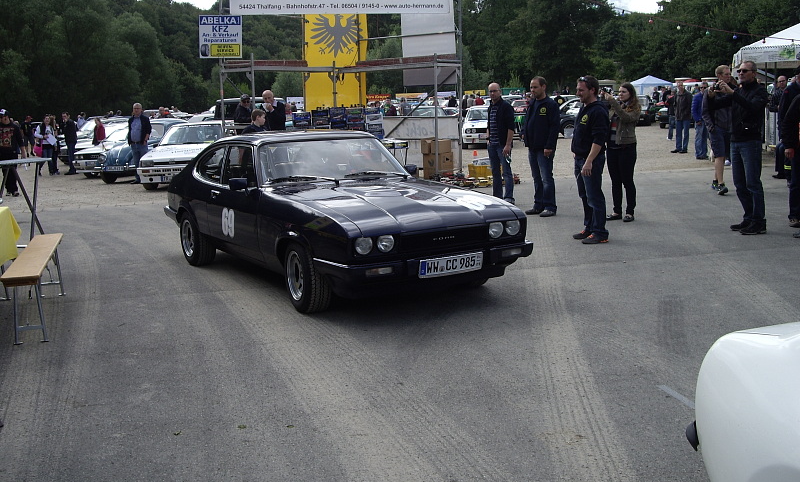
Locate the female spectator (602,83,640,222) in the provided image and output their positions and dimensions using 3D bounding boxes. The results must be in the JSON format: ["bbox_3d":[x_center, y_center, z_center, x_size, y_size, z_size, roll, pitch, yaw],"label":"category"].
[{"bbox_3d":[2.768,-1.125,11.025,0.480,1.680,0.460,-6,10,-28],"label":"female spectator"}]

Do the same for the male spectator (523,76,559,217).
[{"bbox_3d":[1.898,-1.304,11.865,0.360,1.820,0.520,-9,11,-42],"label":"male spectator"}]

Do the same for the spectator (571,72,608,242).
[{"bbox_3d":[2.054,-0.899,9.520,0.380,1.750,0.500,-5,9,-24],"label":"spectator"}]

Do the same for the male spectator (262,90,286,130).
[{"bbox_3d":[-1.966,-1.457,13.736,0.540,1.790,0.400,3,10,25],"label":"male spectator"}]

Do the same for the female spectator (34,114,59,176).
[{"bbox_3d":[-9.929,-2.695,24.702,0.550,1.680,0.400,-5,9,-14],"label":"female spectator"}]

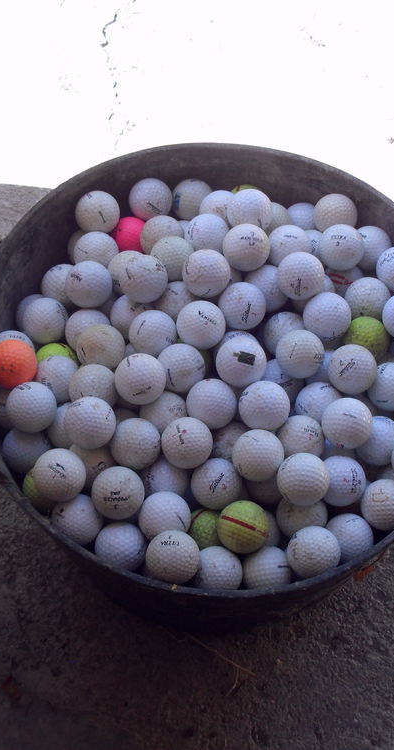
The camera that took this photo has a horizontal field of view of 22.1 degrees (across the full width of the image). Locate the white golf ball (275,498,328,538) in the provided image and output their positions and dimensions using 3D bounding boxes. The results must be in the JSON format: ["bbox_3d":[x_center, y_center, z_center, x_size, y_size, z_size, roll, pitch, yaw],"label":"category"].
[{"bbox_3d":[0.089,0.119,0.857,0.043,0.043,0.043,1,62,-1],"label":"white golf ball"}]

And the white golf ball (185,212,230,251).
[{"bbox_3d":[0.010,-0.131,0.955,0.043,0.043,0.043,0,62,-1],"label":"white golf ball"}]

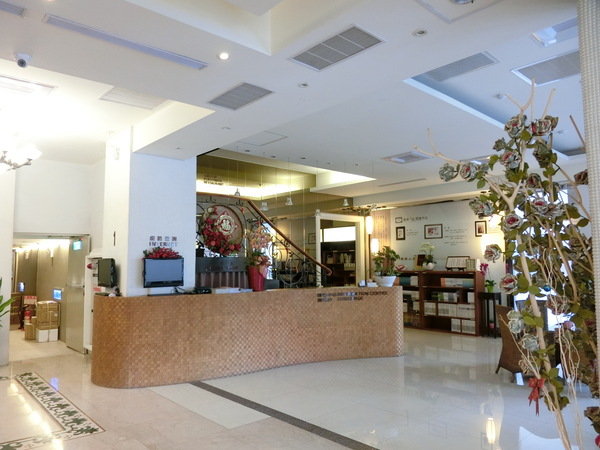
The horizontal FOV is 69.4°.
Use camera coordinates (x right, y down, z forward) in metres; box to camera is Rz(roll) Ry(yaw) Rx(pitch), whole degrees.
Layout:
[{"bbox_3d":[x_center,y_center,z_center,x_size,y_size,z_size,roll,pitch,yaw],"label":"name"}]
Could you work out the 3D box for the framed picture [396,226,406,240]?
[{"bbox_3d":[2.356,0.202,10.057,0.030,0.320,0.250,3,-6,-43],"label":"framed picture"}]

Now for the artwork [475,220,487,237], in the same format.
[{"bbox_3d":[3.635,0.076,8.701,0.030,0.320,0.250,3,-6,-43],"label":"artwork"}]

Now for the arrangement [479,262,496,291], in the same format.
[{"bbox_3d":[3.634,1.016,8.386,0.340,0.570,0.300,-1,-4,0],"label":"arrangement"}]

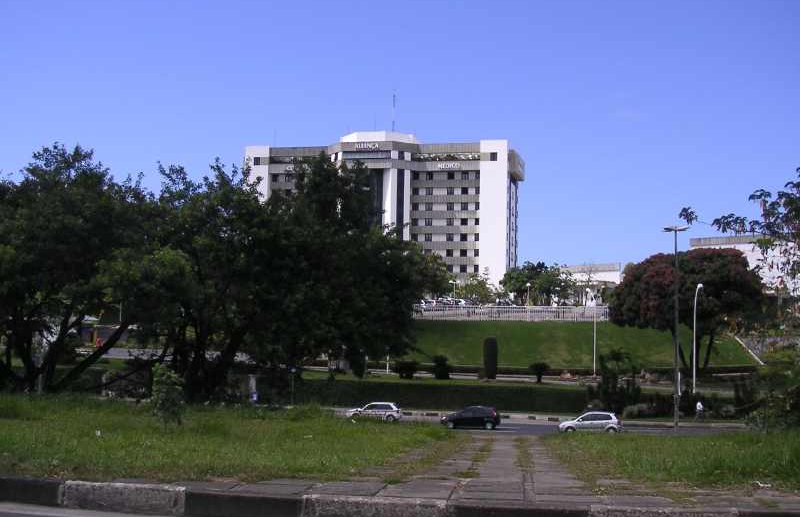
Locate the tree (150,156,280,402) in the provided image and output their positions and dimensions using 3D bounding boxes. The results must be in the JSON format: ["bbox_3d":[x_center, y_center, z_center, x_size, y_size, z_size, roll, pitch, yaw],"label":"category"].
[{"bbox_3d":[-12.251,1.577,56.000,8.600,15.600,8.600,1,-4,0],"label":"tree"}]

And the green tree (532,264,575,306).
[{"bbox_3d":[21.067,3.843,117.000,5.400,6.000,5.400,1,-4,0],"label":"green tree"}]

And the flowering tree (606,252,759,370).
[{"bbox_3d":[26.213,4.804,78.000,13.907,11.254,12.517,0,-3,19],"label":"flowering tree"}]

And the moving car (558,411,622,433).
[{"bbox_3d":[11.820,10.139,52.736,3.880,1.460,1.660,0,-3,11],"label":"moving car"}]

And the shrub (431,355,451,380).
[{"bbox_3d":[3.611,9.717,76.000,1.650,1.950,1.650,1,-4,0],"label":"shrub"}]

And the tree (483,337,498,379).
[{"bbox_3d":[8.047,8.891,75.800,1.300,3.550,1.300,1,-4,0],"label":"tree"}]

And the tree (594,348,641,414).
[{"bbox_3d":[15.691,8.801,61.500,3.318,4.761,3.153,0,-3,14],"label":"tree"}]

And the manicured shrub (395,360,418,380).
[{"bbox_3d":[0.583,9.916,76.500,2.000,1.650,2.000,1,-4,0],"label":"manicured shrub"}]

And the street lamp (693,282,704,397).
[{"bbox_3d":[25.035,6.752,71.500,0.950,9.200,0.300,3,-5,-20],"label":"street lamp"}]

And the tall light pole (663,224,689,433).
[{"bbox_3d":[16.511,4.427,51.000,1.500,12.400,0.800,1,-4,0],"label":"tall light pole"}]

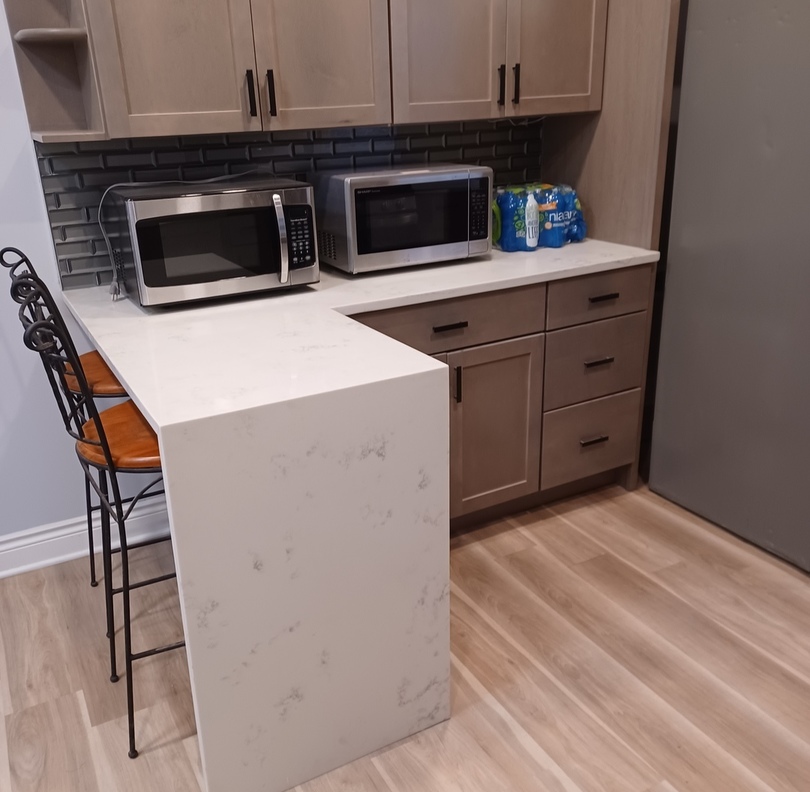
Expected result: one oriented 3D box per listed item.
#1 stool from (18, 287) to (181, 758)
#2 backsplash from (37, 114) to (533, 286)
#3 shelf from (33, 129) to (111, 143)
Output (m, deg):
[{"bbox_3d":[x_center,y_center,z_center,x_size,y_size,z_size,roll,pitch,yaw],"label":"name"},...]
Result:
[{"bbox_3d":[-0.589,0.264,1.897,0.459,1.091,0.433,-13,24,-27],"label":"stool"},{"bbox_3d":[-0.251,-0.713,2.692,1.816,0.442,0.015,-13,24,-27],"label":"backsplash"},{"bbox_3d":[-0.907,-0.704,2.105,0.149,0.020,0.324,-13,24,-27],"label":"shelf"}]

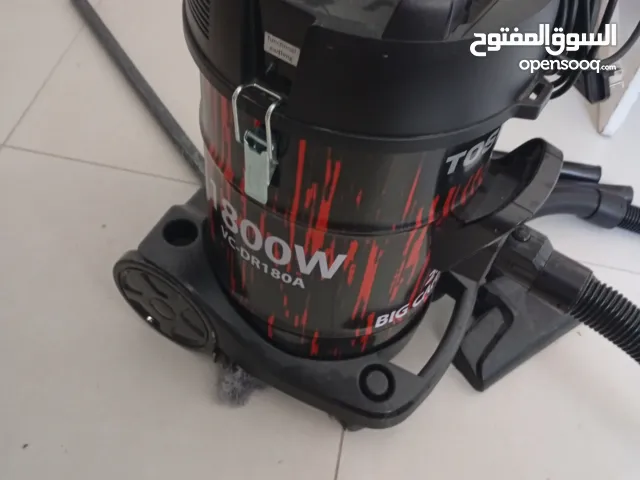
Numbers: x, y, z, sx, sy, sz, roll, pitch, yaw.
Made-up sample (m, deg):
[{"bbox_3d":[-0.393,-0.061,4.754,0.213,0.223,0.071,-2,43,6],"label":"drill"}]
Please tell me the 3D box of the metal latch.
[{"bbox_3d":[-0.044,-0.067,0.376,0.030,0.096,0.025,29,58,15],"label":"metal latch"}]

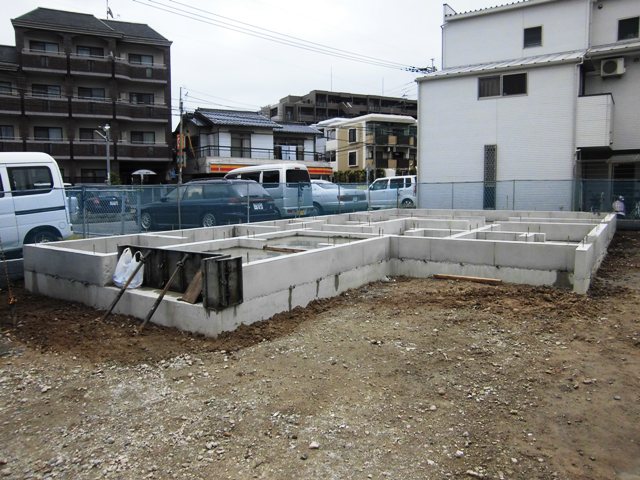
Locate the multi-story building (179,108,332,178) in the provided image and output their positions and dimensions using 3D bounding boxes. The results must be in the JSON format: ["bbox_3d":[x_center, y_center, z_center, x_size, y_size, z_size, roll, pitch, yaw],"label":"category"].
[{"bbox_3d":[-5.839,-7.151,42.048,12.000,7.917,7.400,-5,7,-37],"label":"multi-story building"}]

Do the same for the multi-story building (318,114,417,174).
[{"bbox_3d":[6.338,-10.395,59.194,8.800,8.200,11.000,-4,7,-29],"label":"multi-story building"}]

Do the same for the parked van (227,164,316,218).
[{"bbox_3d":[-1.976,-1.398,15.415,3.390,1.880,1.480,4,7,36],"label":"parked van"}]

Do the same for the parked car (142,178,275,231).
[{"bbox_3d":[-3.332,-0.988,13.558,4.660,1.470,1.695,4,7,35],"label":"parked car"}]

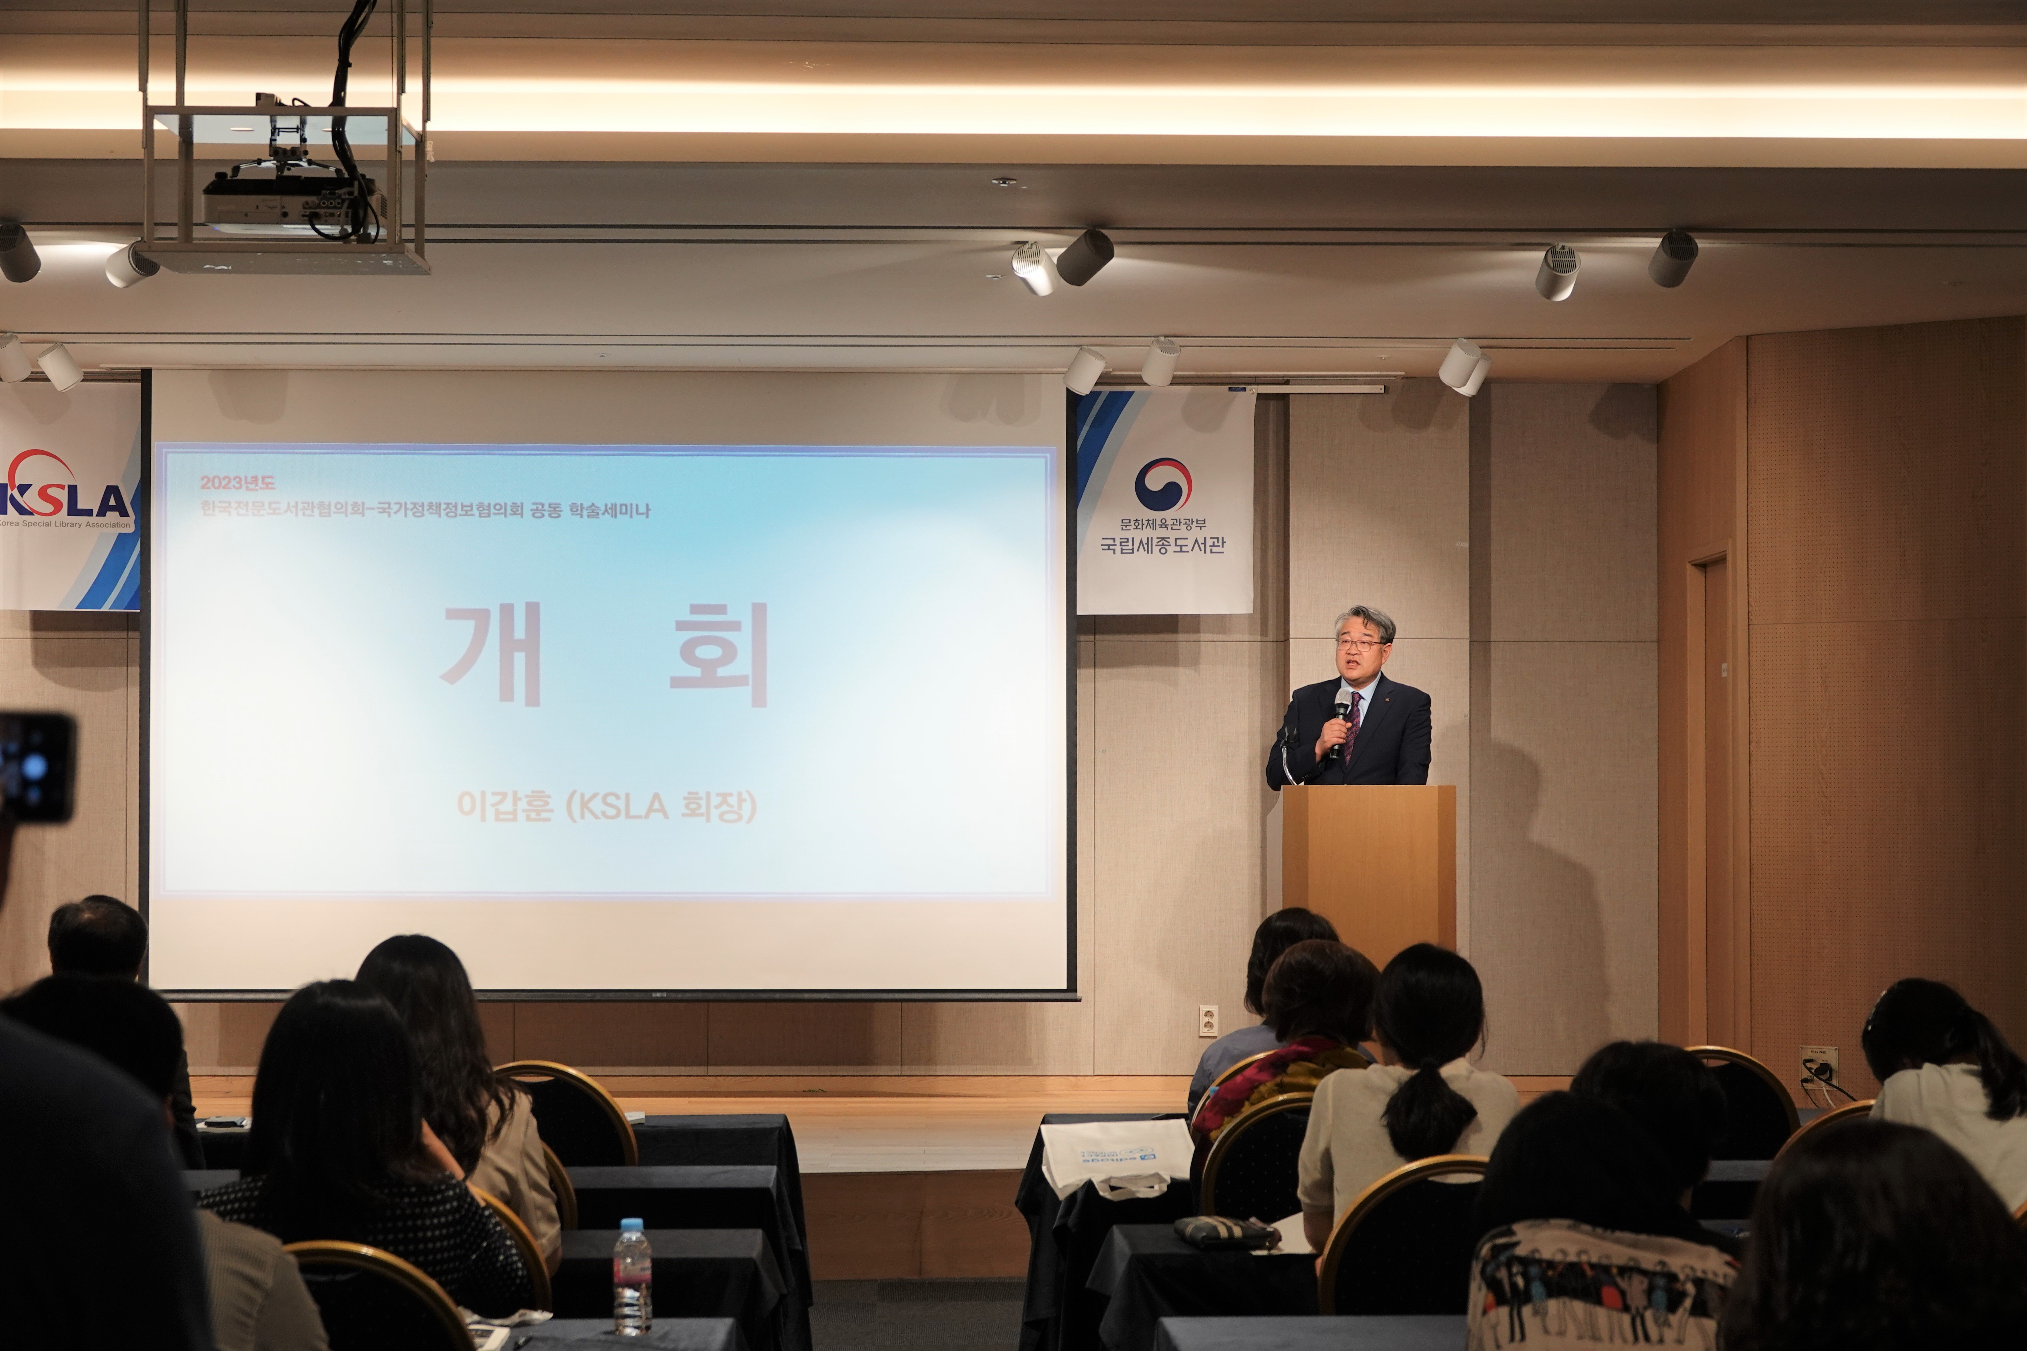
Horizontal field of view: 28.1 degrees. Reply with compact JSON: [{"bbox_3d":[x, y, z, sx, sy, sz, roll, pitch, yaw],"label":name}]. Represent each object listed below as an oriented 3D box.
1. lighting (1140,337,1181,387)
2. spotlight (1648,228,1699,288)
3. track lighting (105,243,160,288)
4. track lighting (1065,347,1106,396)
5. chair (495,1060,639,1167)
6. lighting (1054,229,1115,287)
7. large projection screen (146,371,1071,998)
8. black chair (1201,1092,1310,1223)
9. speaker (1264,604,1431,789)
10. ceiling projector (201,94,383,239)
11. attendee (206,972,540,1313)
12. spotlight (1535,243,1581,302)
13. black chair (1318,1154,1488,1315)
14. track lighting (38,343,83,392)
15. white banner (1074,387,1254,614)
[{"bbox_3d":[0.490,-1.039,13.460,0.104,0.108,0.134,0,-45,-19],"label":"lighting"},{"bbox_3d":[1.700,-1.071,10.420,0.105,0.115,0.135,0,-29,-11],"label":"spotlight"},{"bbox_3d":[-2.312,-1.080,10.650,0.135,0.115,0.105,-18,-12,38],"label":"track lighting"},{"bbox_3d":[0.245,-1.031,13.700,0.108,0.134,0.104,40,22,30],"label":"track lighting"},{"bbox_3d":[-1.040,1.296,9.021,0.455,0.920,0.560,0,-1,-2],"label":"chair"},{"bbox_3d":[0.189,-1.104,10.720,0.104,0.108,0.134,1,-31,-44],"label":"lighting"},{"bbox_3d":[-1.434,0.031,14.450,3.330,2.270,0.060,0,-1,-1],"label":"large projection screen"},{"bbox_3d":[0.574,1.273,7.990,0.440,0.950,0.570,0,-1,-1],"label":"black chair"},{"bbox_3d":[1.097,0.647,13.150,0.550,1.740,0.380,0,-1,10],"label":"speaker"},{"bbox_3d":[-1.616,-1.133,9.100,0.385,0.275,0.330,0,-1,-2],"label":"ceiling projector"},{"bbox_3d":[-1.056,1.103,6.600,0.540,1.240,0.780,0,-1,-1],"label":"attendee"},{"bbox_3d":[1.475,-1.093,10.990,0.104,0.108,0.134,0,-31,-5],"label":"spotlight"},{"bbox_3d":[0.712,1.253,6.830,0.440,0.950,0.570,0,-1,-1],"label":"black chair"},{"bbox_3d":[-3.173,-1.026,13.500,0.115,0.135,0.105,-37,17,-26],"label":"track lighting"},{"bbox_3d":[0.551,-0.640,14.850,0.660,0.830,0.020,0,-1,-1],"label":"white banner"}]

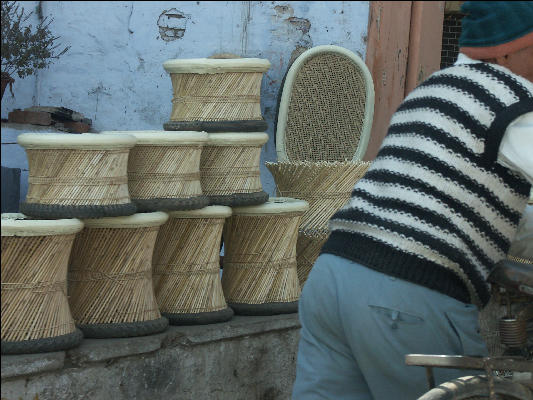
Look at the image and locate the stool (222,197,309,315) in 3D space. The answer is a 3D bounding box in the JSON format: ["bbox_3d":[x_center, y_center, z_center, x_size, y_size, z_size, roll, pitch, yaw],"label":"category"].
[{"bbox_3d":[-0.023,0.224,6.700,0.395,0.450,0.395,0,4,0],"label":"stool"}]

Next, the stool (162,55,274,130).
[{"bbox_3d":[-0.197,-0.417,6.450,0.430,0.288,0.430,0,4,0],"label":"stool"}]

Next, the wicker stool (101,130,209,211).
[{"bbox_3d":[-0.443,-0.117,6.250,0.438,0.290,0.438,0,4,0],"label":"wicker stool"}]

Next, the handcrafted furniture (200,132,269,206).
[{"bbox_3d":[-0.208,-0.134,6.520,0.435,0.287,0.435,0,4,0],"label":"handcrafted furniture"}]

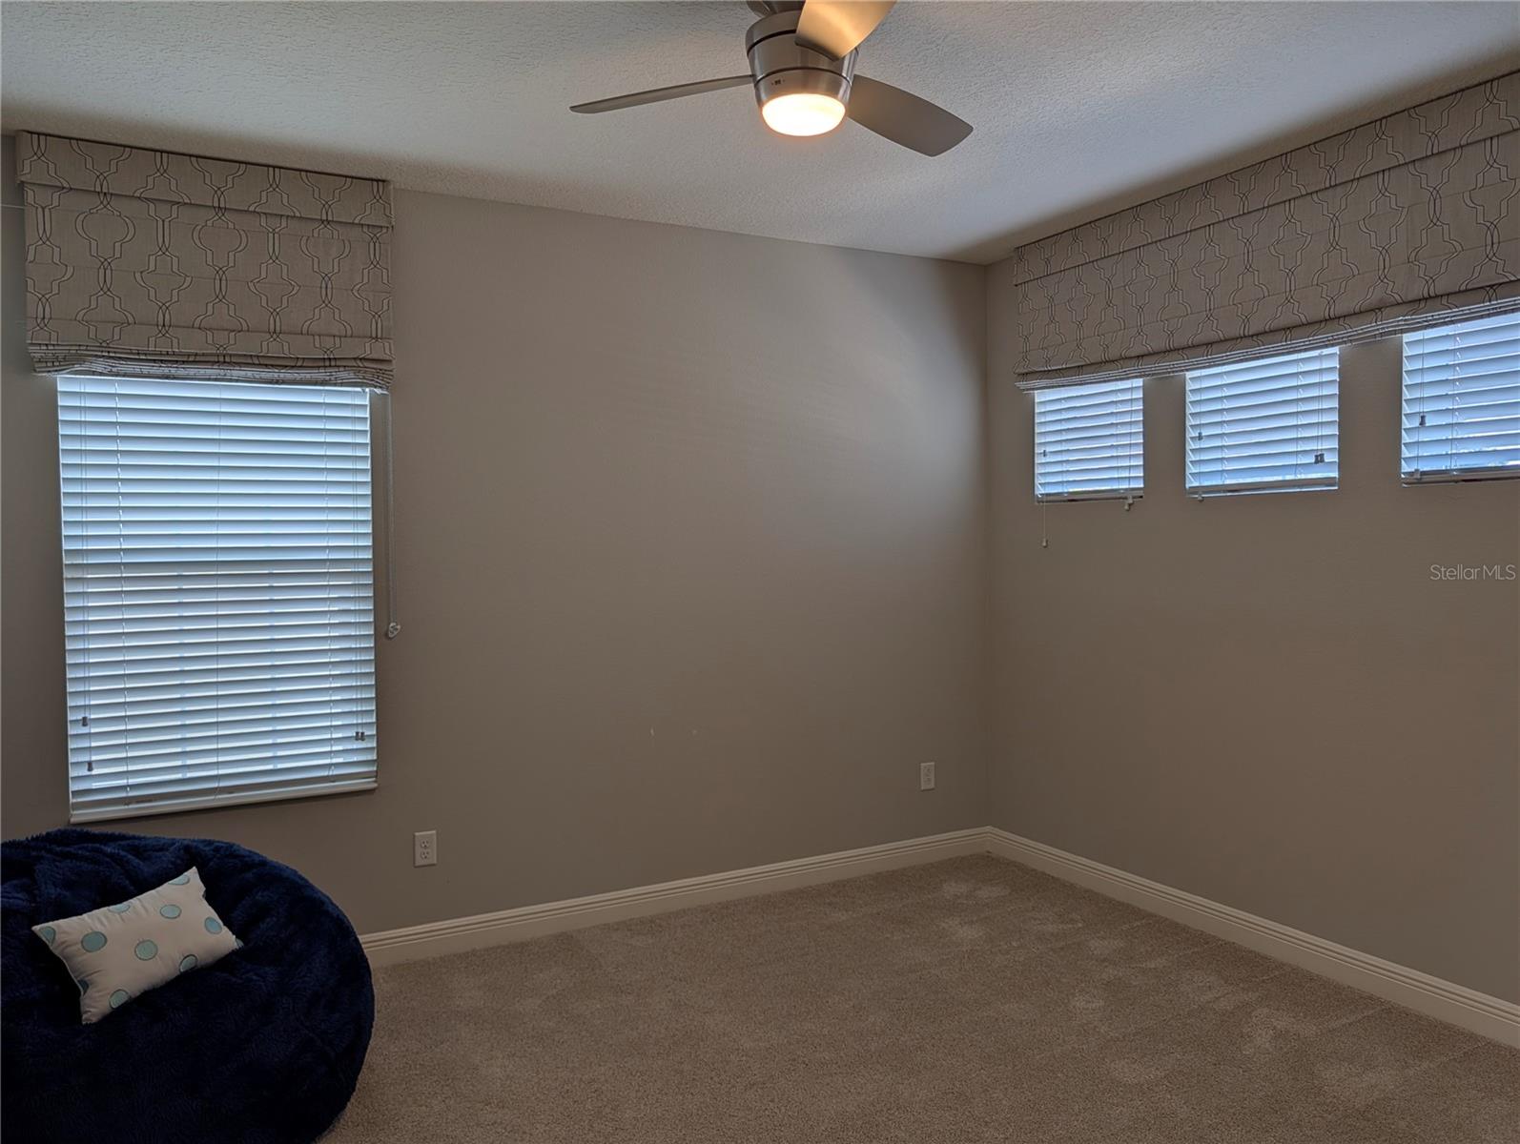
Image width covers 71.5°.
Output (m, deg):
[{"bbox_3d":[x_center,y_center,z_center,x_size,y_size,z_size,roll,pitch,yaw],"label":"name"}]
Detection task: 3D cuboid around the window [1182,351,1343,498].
[{"bbox_3d":[1.730,-0.507,3.633,0.065,0.458,0.585,-2,2,-28],"label":"window"}]

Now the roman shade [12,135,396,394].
[{"bbox_3d":[-1.711,-0.946,3.350,1.036,0.697,0.090,-2,2,-28],"label":"roman shade"}]

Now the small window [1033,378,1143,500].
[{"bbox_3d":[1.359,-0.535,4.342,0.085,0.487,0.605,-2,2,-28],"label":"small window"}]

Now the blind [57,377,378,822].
[{"bbox_3d":[-1.737,0.057,3.445,0.897,1.393,0.095,-2,2,-28],"label":"blind"}]

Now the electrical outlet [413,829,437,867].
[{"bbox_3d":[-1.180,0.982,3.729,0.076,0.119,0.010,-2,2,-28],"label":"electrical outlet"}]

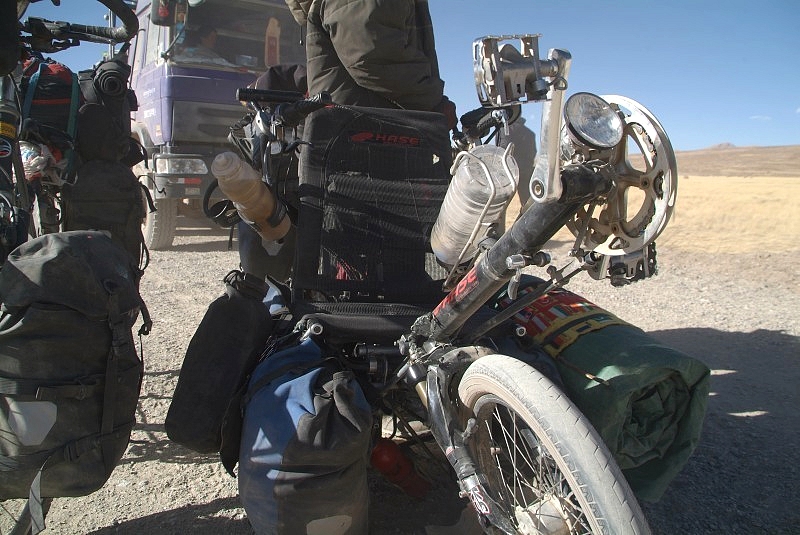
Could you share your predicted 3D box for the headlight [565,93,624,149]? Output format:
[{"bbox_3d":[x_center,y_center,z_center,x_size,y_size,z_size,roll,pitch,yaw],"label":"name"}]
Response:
[{"bbox_3d":[0.227,-0.168,0.751,0.081,0.081,0.058,-4,-21,-21],"label":"headlight"}]

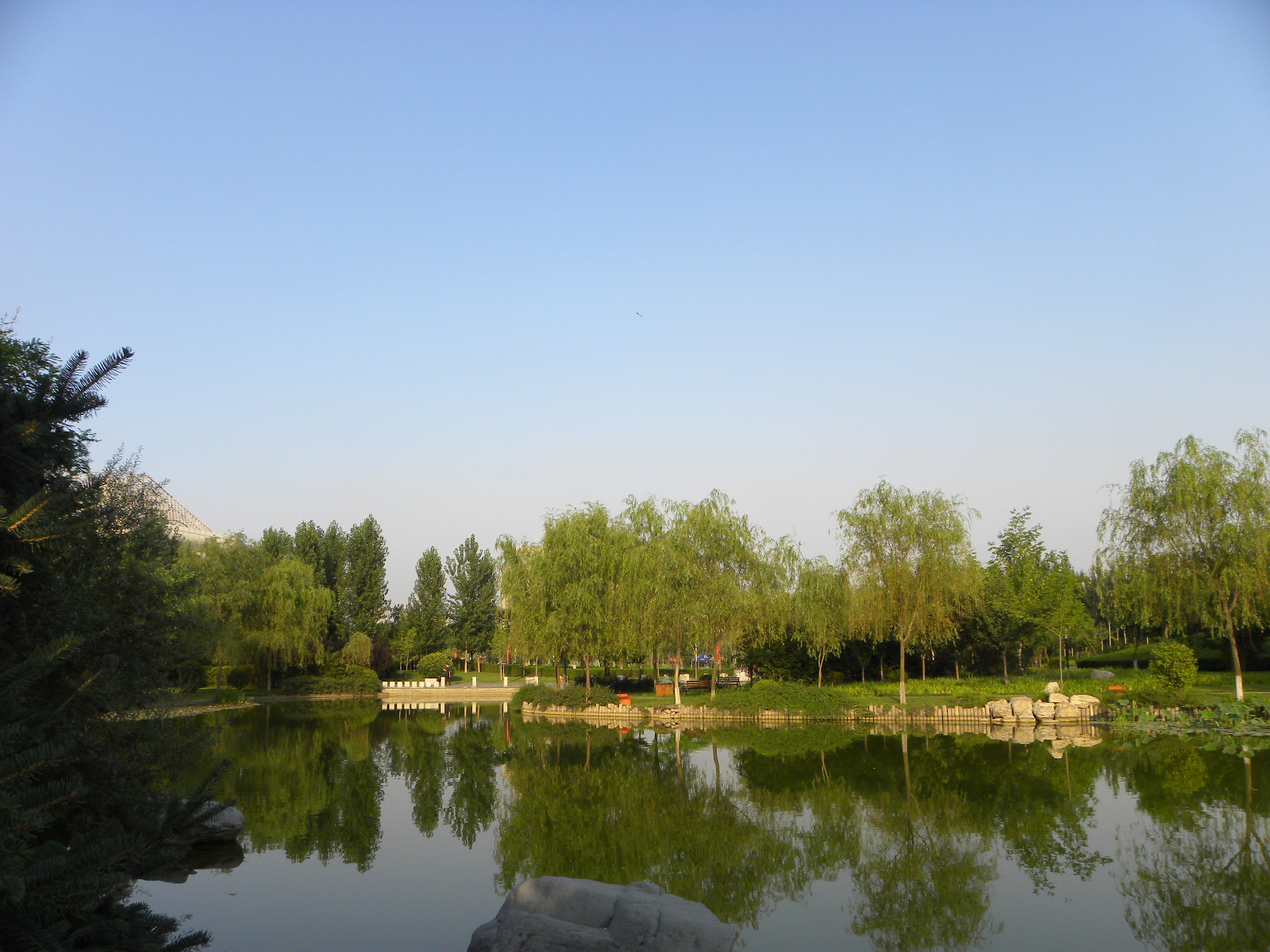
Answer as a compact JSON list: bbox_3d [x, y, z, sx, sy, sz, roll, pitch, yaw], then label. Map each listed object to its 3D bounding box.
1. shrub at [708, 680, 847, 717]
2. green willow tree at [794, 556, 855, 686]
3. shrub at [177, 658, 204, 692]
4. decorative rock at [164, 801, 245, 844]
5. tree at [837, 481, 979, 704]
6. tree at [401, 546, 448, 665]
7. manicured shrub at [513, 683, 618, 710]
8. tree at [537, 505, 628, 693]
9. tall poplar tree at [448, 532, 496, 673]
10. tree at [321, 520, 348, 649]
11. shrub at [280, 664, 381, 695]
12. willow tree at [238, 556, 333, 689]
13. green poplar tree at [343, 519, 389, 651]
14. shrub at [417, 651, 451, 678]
[{"bbox_3d":[6.634,10.348,44.426,6.700,1.670,3.000,-4,-11,17],"label":"shrub"},{"bbox_3d":[8.585,6.891,43.326,2.700,6.550,2.620,-3,-11,11],"label":"green willow tree"},{"bbox_3d":[-35.021,15.689,75.072,2.190,2.520,2.080,4,-12,-24],"label":"shrub"},{"bbox_3d":[-6.460,5.158,14.326,1.220,0.500,0.980,4,-12,-23],"label":"decorative rock"},{"bbox_3d":[12.293,5.066,42.976,6.390,9.920,6.200,-4,-11,16],"label":"tree"},{"bbox_3d":[-20.305,12.915,92.298,4.300,12.340,3.960,2,-11,-12],"label":"tree"},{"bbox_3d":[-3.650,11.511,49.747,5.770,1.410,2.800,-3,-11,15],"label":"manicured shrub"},{"bbox_3d":[-2.780,6.566,50.075,4.780,10.290,4.780,0,-11,-3],"label":"tree"},{"bbox_3d":[-15.823,12.368,92.476,4.810,13.380,4.570,1,-11,-10],"label":"tall poplar tree"},{"bbox_3d":[-30.557,12.307,96.955,3.100,15.780,3.100,3,-11,-17],"label":"tree"},{"bbox_3d":[-24.980,16.745,78.547,7.950,2.480,4.000,3,-11,-17],"label":"shrub"},{"bbox_3d":[-28.175,11.876,77.227,7.250,10.840,7.250,3,-12,-19],"label":"willow tree"},{"bbox_3d":[-28.010,12.505,99.603,4.590,16.790,4.590,3,-11,-15],"label":"green poplar tree"},{"bbox_3d":[-17.357,16.328,82.633,2.950,2.280,2.950,2,-11,-12],"label":"shrub"}]

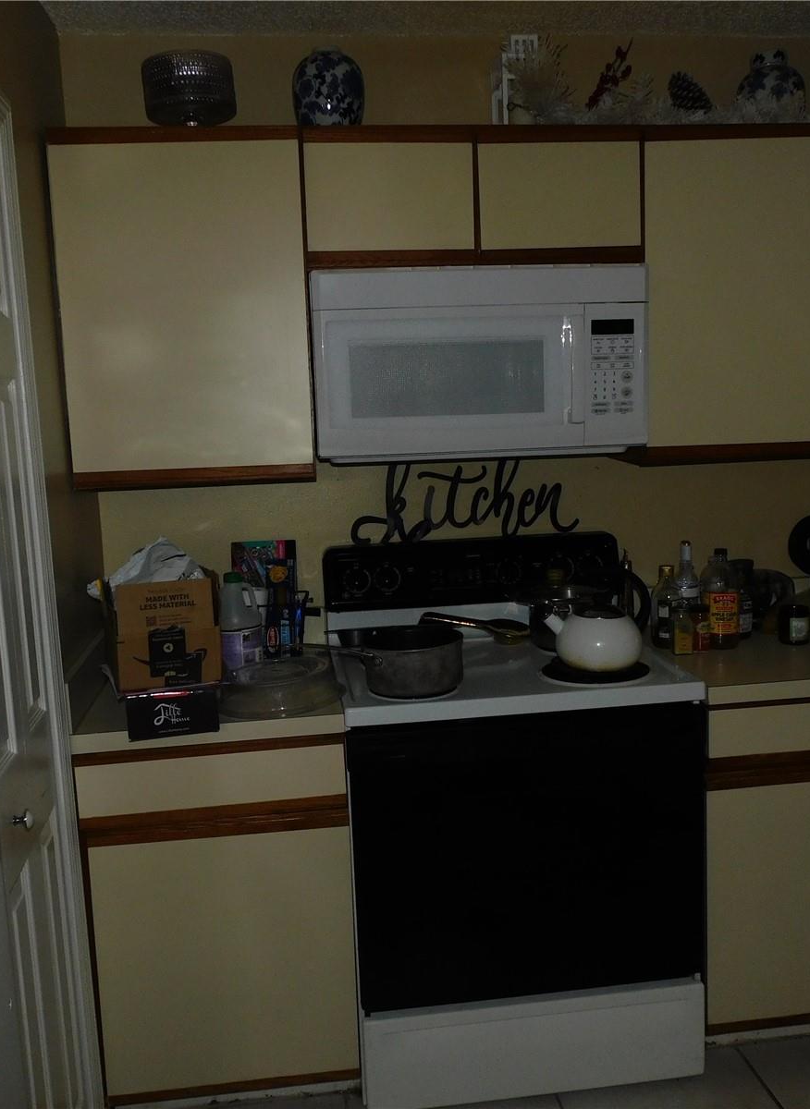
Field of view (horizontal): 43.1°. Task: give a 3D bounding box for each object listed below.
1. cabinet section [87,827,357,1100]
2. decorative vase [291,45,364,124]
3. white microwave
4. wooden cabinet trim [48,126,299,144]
[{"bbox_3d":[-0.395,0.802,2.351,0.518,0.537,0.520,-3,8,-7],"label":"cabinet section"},{"bbox_3d":[-0.171,-1.048,2.346,0.163,0.218,0.163,-3,8,-7],"label":"decorative vase"},{"bbox_3d":[0.152,-0.446,2.469,0.755,0.416,0.395,-3,7,-7],"label":"white microwave"},{"bbox_3d":[-0.493,-0.902,2.211,0.533,0.032,0.028,-3,7,-7],"label":"wooden cabinet trim"}]

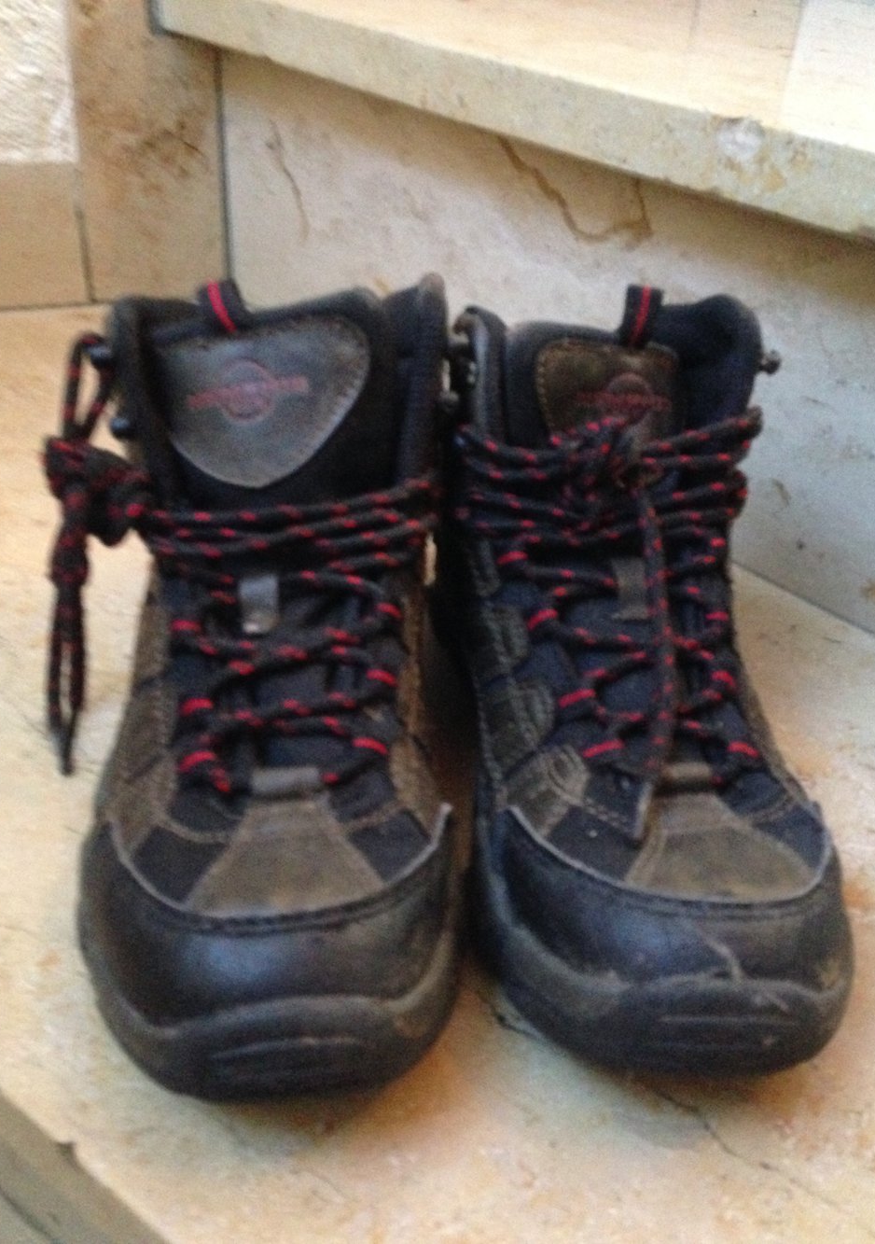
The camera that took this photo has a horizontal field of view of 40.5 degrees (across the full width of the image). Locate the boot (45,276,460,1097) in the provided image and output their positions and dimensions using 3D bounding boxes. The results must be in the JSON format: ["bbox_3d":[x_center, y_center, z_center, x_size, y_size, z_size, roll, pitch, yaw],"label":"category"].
[{"bbox_3d":[-0.046,-0.018,0.376,0.112,0.157,0.278,1,34,-4],"label":"boot"}]

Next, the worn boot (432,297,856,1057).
[{"bbox_3d":[0.055,-0.019,0.387,0.108,0.157,0.278,-2,34,-8],"label":"worn boot"}]

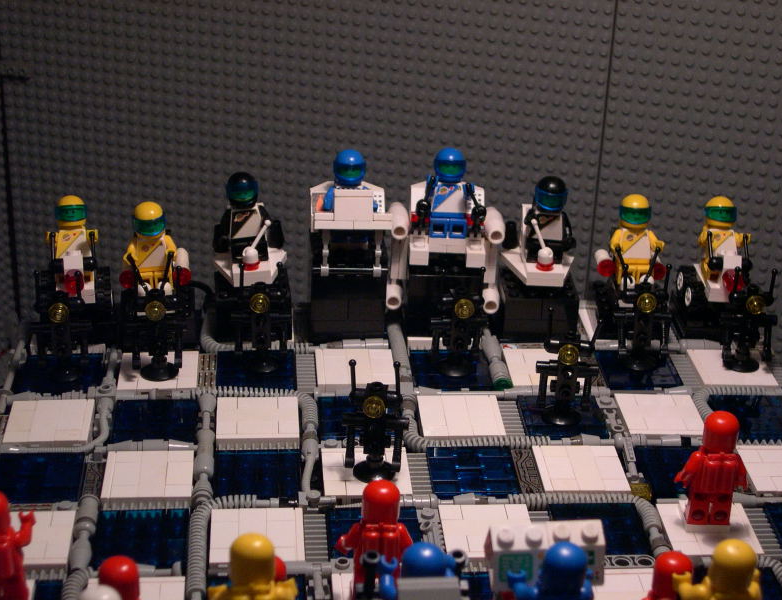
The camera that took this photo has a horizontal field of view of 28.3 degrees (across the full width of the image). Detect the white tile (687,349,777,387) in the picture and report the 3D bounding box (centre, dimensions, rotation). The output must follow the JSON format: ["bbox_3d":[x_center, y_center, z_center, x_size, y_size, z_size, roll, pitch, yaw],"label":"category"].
[{"bbox_3d":[0.144,0.030,0.658,0.032,0.003,0.032,0,26,-5],"label":"white tile"}]

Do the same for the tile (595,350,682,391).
[{"bbox_3d":[0.104,0.030,0.655,0.032,0.003,0.032,0,26,-5],"label":"tile"}]

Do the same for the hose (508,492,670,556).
[{"bbox_3d":[0.070,0.081,0.557,0.053,0.007,0.036,0,27,-5],"label":"hose"}]

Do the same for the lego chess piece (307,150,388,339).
[{"bbox_3d":[-0.017,-0.026,0.663,0.034,0.081,0.034,0,26,-5],"label":"lego chess piece"}]

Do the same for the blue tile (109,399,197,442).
[{"bbox_3d":[-0.092,0.048,0.603,0.032,0.003,0.032,0,26,-5],"label":"blue tile"}]

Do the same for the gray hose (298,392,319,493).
[{"bbox_3d":[-0.031,0.054,0.592,0.009,0.007,0.073,0,26,-5],"label":"gray hose"}]

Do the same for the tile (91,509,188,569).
[{"bbox_3d":[-0.086,0.083,0.531,0.032,0.004,0.032,0,26,-5],"label":"tile"}]

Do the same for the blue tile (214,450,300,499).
[{"bbox_3d":[-0.050,0.067,0.578,0.032,0.004,0.032,0,27,-5],"label":"blue tile"}]

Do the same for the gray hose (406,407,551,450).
[{"bbox_3d":[0.032,0.050,0.604,0.058,0.007,0.031,0,26,-5],"label":"gray hose"}]

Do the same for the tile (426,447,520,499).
[{"bbox_3d":[0.031,0.065,0.577,0.032,0.004,0.032,0,26,-5],"label":"tile"}]

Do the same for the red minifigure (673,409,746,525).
[{"bbox_3d":[0.113,0.057,0.538,0.027,0.043,0.018,0,26,-5],"label":"red minifigure"}]

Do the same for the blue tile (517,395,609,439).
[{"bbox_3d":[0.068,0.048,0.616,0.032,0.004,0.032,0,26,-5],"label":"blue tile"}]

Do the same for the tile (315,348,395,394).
[{"bbox_3d":[-0.015,0.030,0.651,0.032,0.004,0.032,0,27,-5],"label":"tile"}]

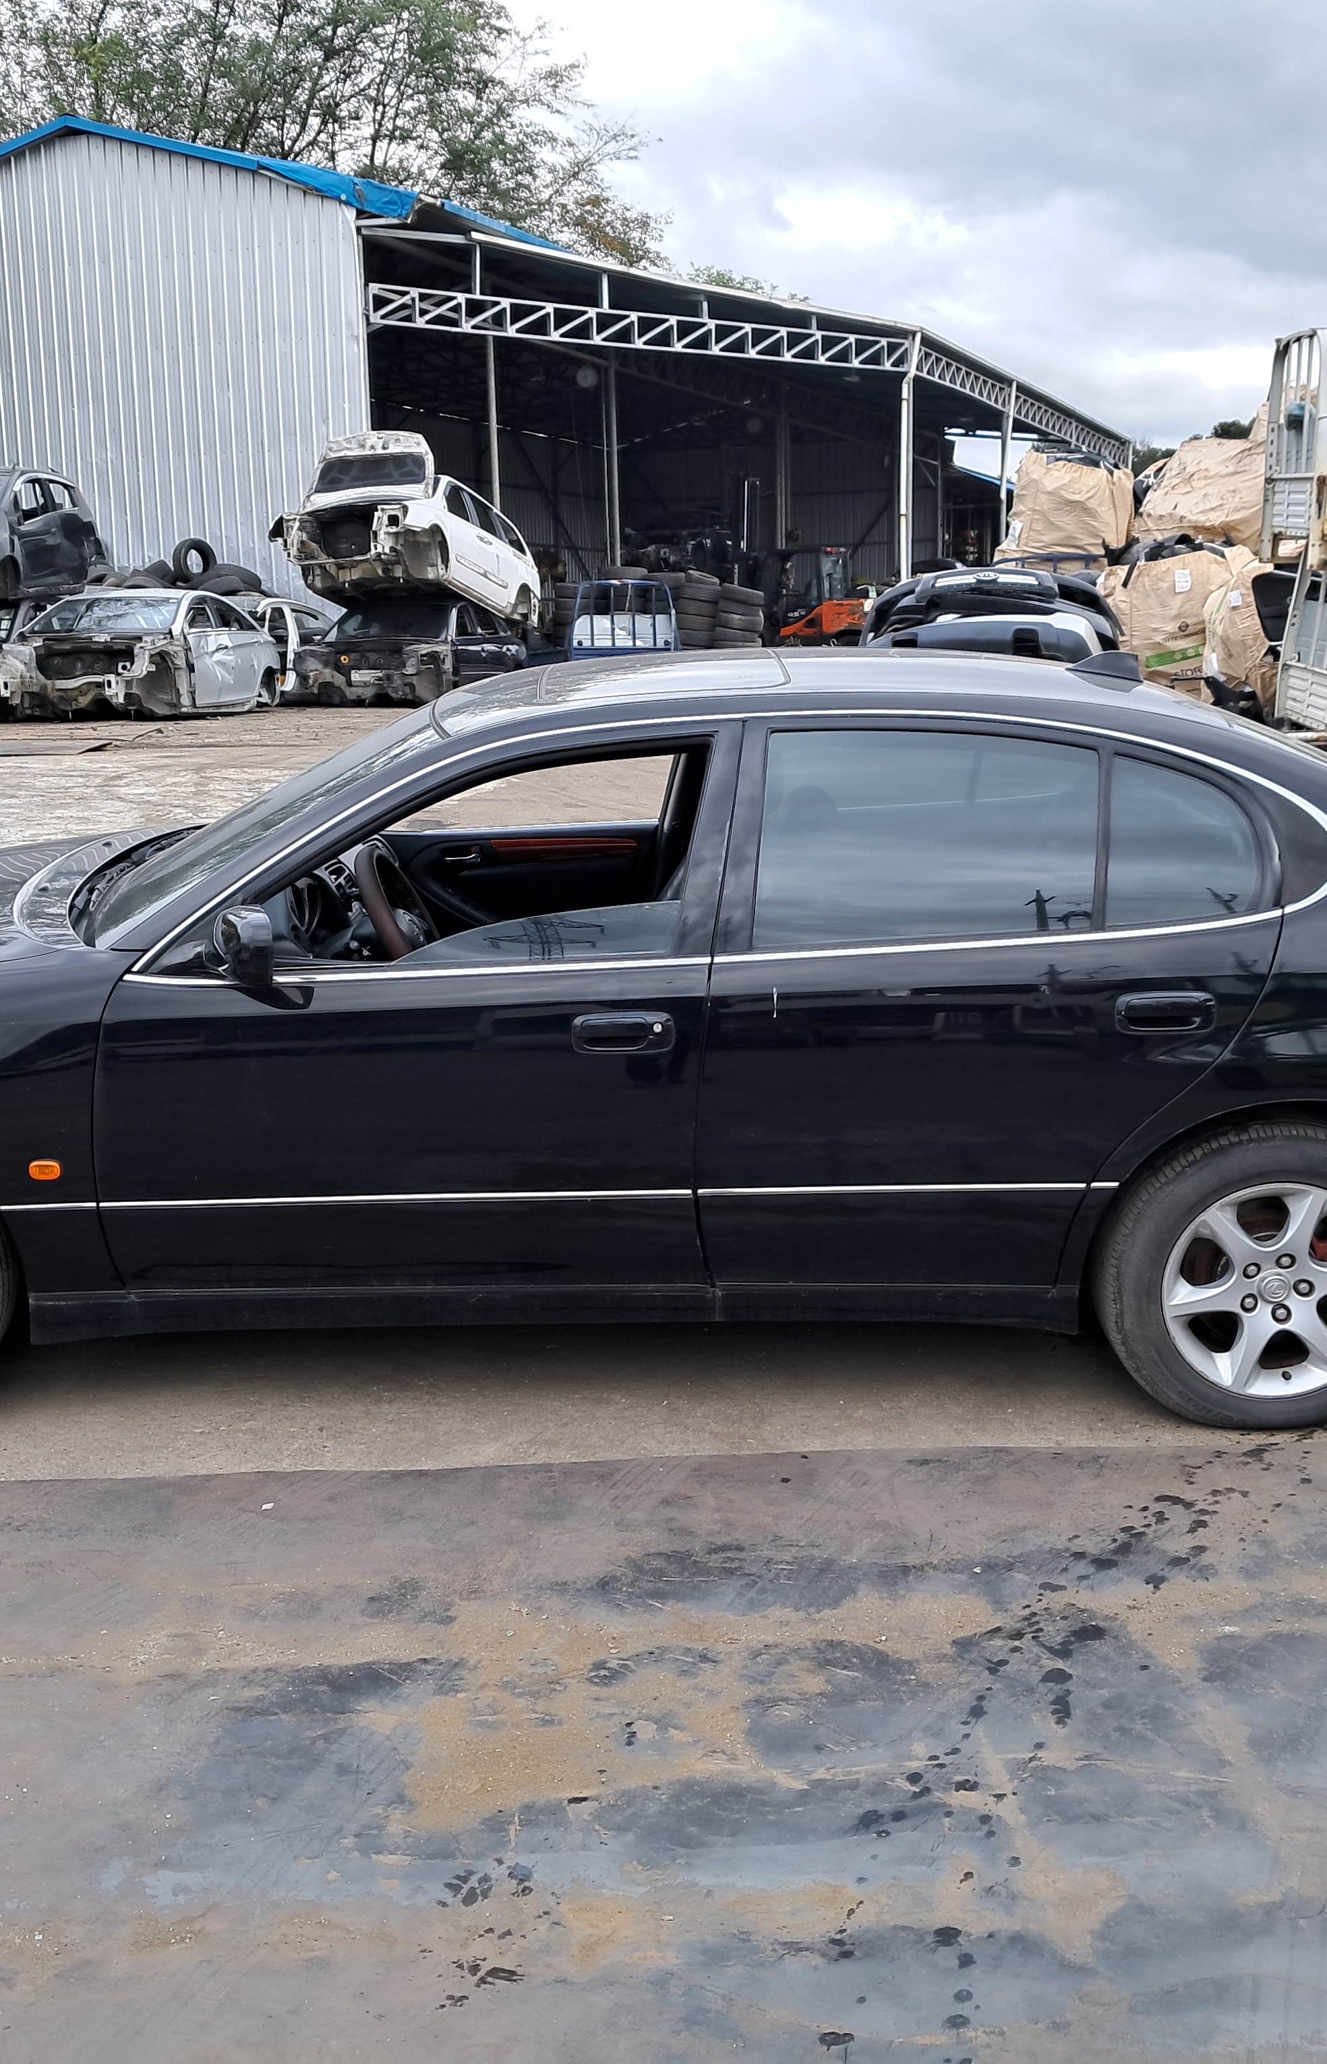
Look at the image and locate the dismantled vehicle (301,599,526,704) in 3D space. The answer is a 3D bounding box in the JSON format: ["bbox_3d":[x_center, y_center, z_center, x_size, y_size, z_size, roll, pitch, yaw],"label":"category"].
[{"bbox_3d":[-2.623,-4.479,24.311,1.750,1.200,4.250,2,13,10],"label":"dismantled vehicle"}]

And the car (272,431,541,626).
[{"bbox_3d":[-2.675,-5.459,24.049,1.750,1.500,4.300,1,0,15],"label":"car"}]

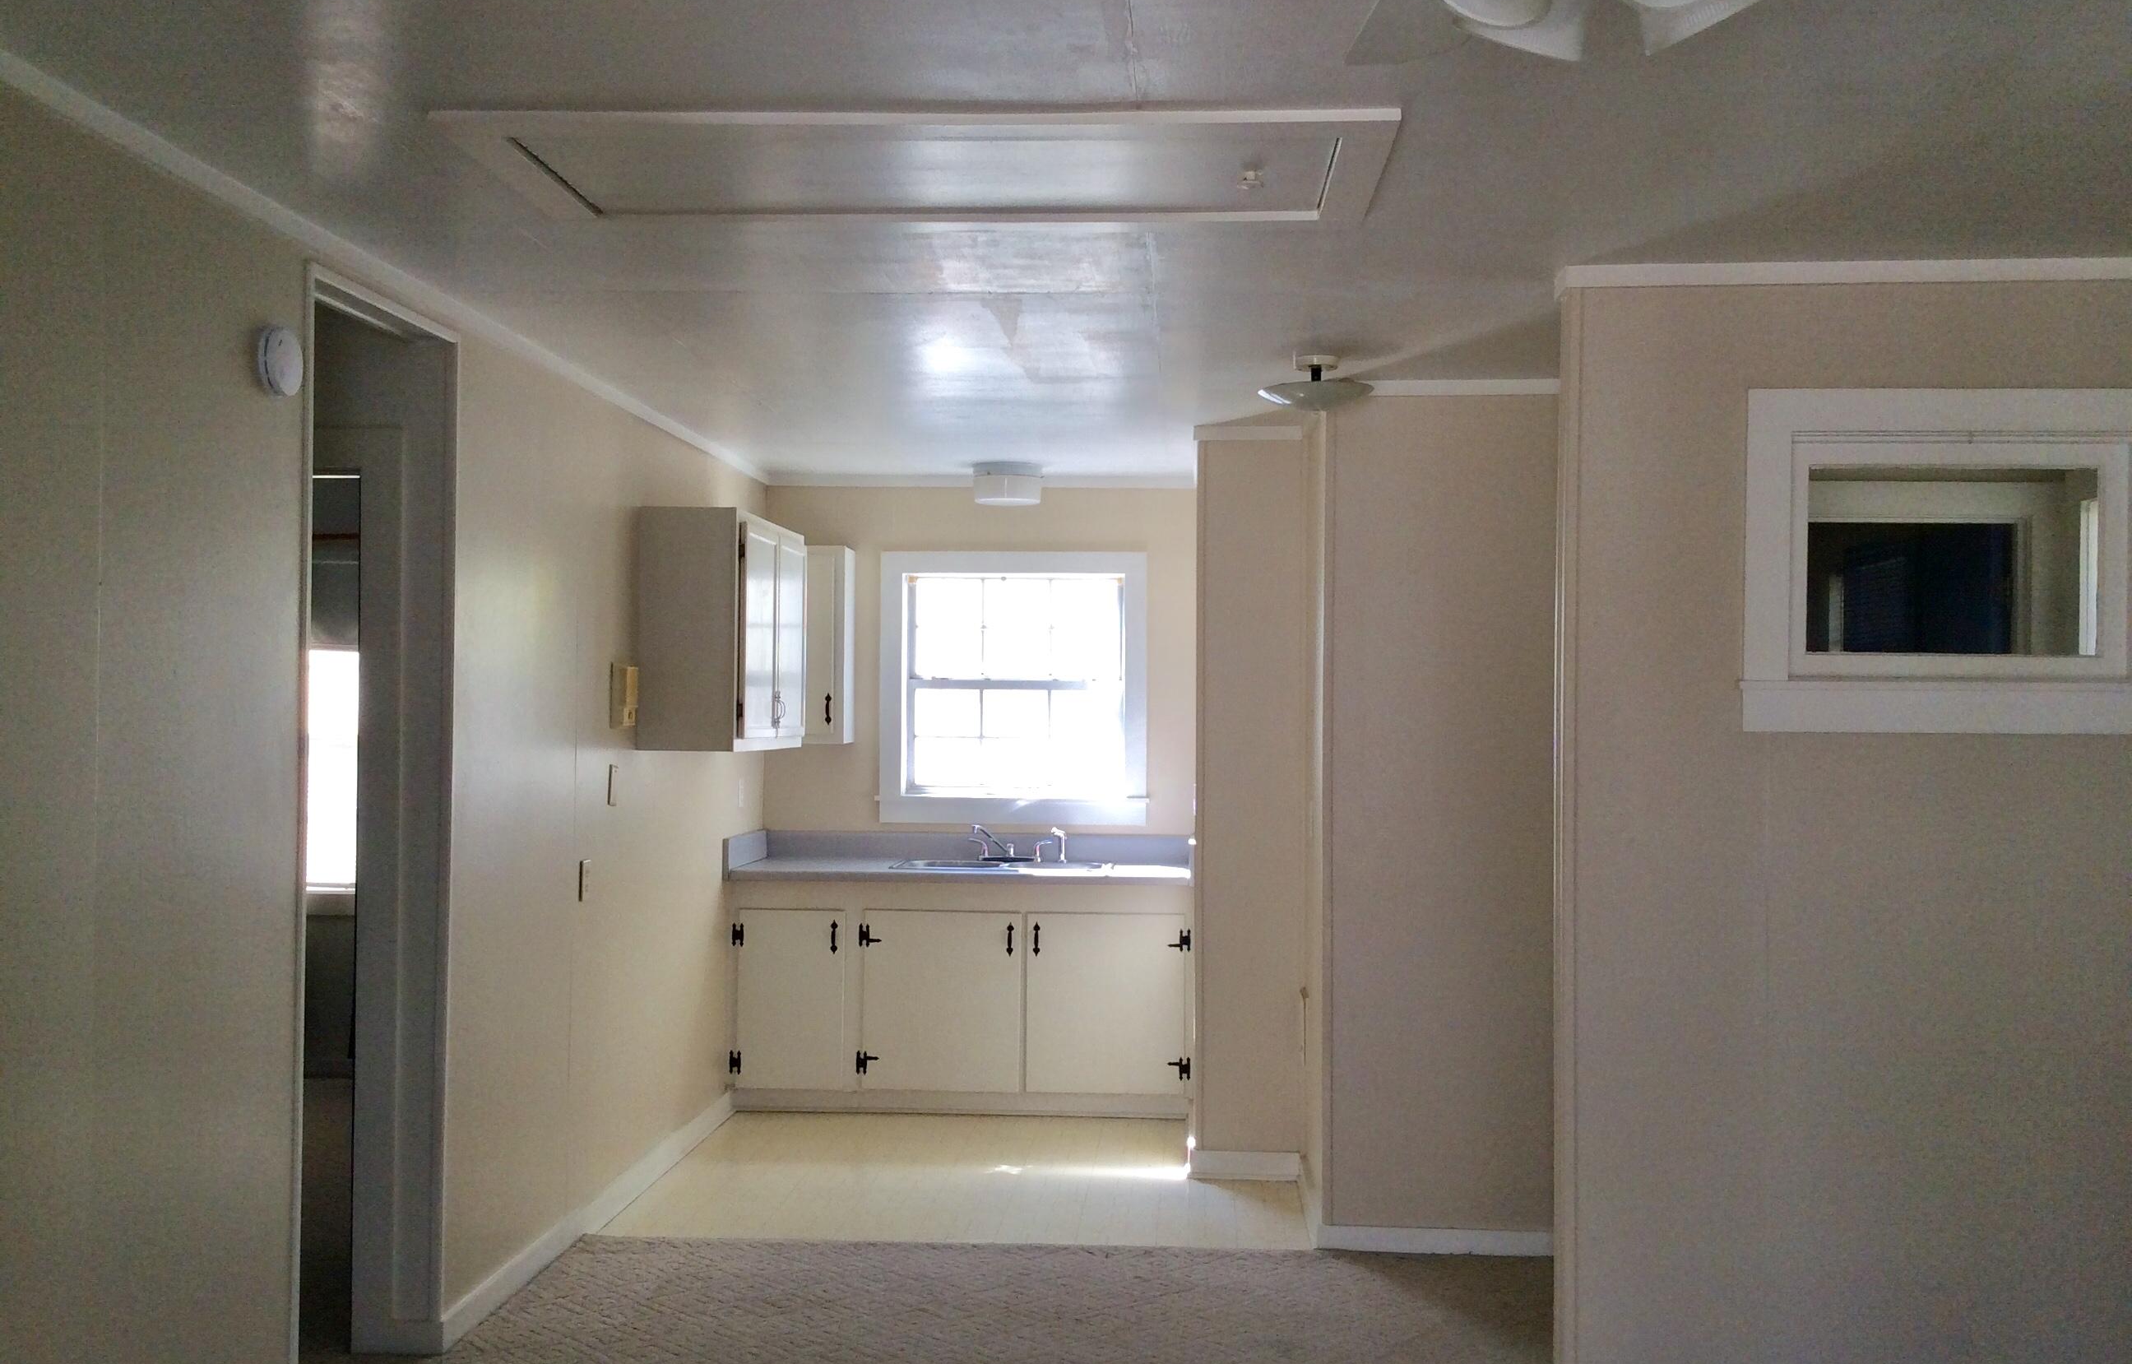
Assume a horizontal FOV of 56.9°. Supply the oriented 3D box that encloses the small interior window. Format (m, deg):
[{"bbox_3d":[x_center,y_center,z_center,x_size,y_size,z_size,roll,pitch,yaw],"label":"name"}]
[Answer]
[{"bbox_3d":[1.874,-0.254,4.179,0.607,0.406,0.080,1,-1,4],"label":"small interior window"}]

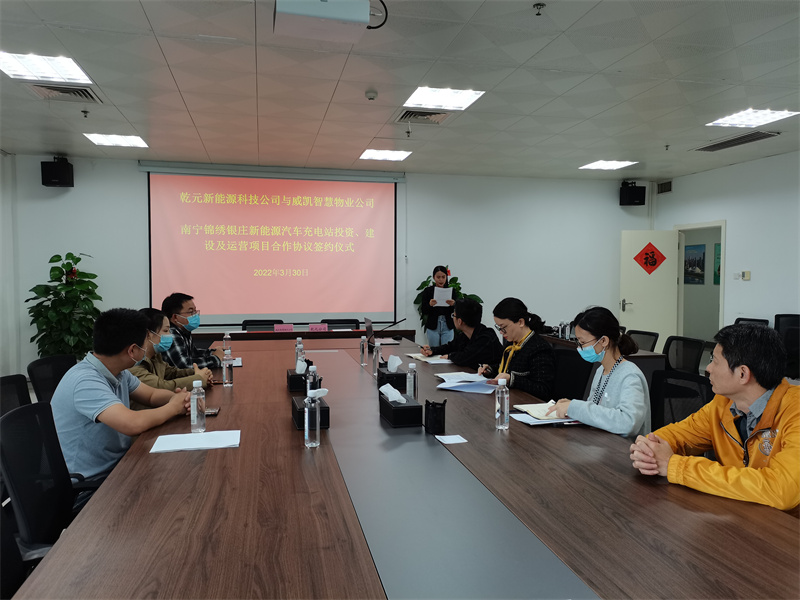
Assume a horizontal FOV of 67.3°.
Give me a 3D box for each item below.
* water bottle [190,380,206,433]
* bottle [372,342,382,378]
[{"bbox_3d":[-0.843,0.440,2.514,0.058,0.213,0.058,0,3,-13],"label":"water bottle"},{"bbox_3d":[-0.141,0.370,3.767,0.055,0.207,0.055,0,3,-13],"label":"bottle"}]

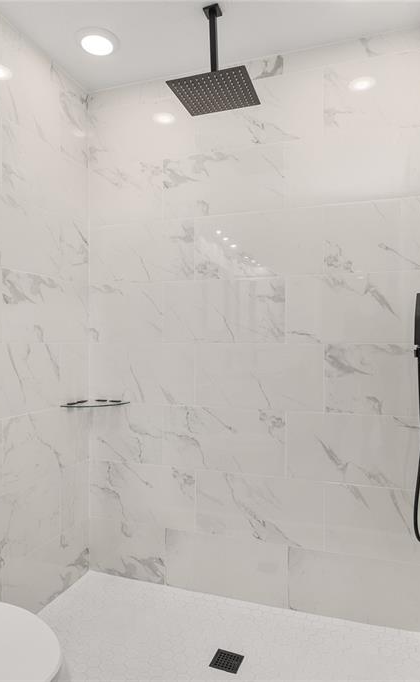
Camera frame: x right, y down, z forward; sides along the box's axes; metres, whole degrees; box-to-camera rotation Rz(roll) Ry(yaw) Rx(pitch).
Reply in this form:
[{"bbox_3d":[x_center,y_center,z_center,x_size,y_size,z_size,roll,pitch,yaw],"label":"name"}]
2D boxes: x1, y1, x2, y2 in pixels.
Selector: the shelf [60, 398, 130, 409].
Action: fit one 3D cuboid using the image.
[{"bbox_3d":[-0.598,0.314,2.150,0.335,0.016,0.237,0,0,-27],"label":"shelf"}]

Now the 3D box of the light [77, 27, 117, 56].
[{"bbox_3d":[-0.493,-1.292,1.861,0.178,0.022,0.178,0,0,0],"label":"light"}]

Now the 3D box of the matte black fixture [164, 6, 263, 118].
[{"bbox_3d":[0.017,-1.146,1.696,0.305,0.313,0.285,0,0,18],"label":"matte black fixture"}]

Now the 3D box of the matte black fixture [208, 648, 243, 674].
[{"bbox_3d":[0.065,1.204,1.607,0.103,0.008,0.098,0,0,18],"label":"matte black fixture"}]

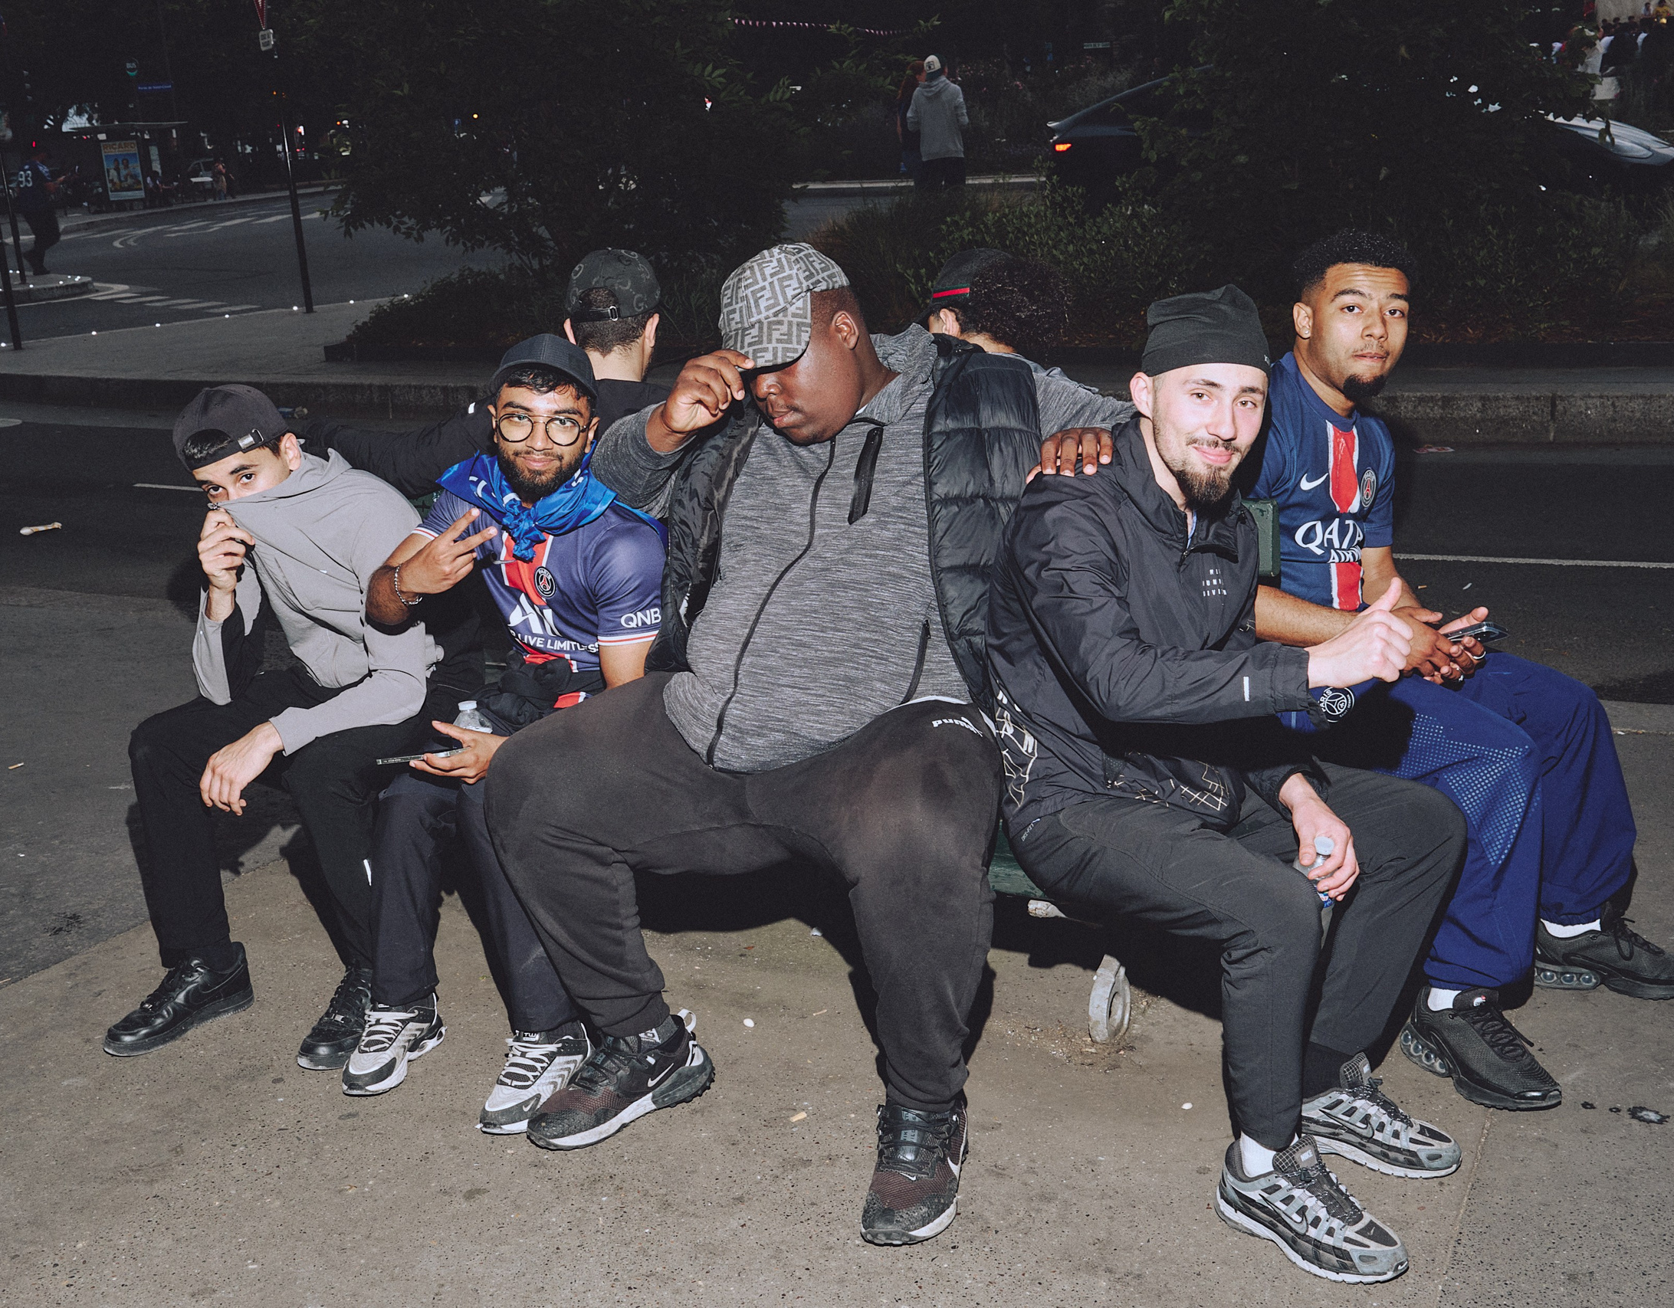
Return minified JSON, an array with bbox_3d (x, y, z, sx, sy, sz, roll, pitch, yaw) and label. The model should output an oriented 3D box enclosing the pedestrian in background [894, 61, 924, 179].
[{"bbox_3d":[0.753,-4.454,17.200,0.350,1.680,0.450,-14,19,-35],"label":"pedestrian in background"}]

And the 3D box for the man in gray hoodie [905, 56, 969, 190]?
[{"bbox_3d":[0.947,-4.563,17.544,0.570,1.770,0.400,-3,16,4],"label":"man in gray hoodie"}]

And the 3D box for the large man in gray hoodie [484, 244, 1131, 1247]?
[{"bbox_3d":[-0.027,0.051,2.982,0.870,1.370,0.850,3,16,20],"label":"large man in gray hoodie"}]

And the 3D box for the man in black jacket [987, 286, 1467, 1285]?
[{"bbox_3d":[0.600,0.126,2.816,0.780,1.320,0.560,10,22,42],"label":"man in black jacket"}]

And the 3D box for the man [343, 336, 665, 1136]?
[{"bbox_3d":[-0.527,0.076,3.251,0.560,1.230,0.760,4,17,24],"label":"man"}]

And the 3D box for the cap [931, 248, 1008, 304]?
[{"bbox_3d":[0.245,-0.687,3.526,0.180,0.150,0.260,-18,11,-40],"label":"cap"}]

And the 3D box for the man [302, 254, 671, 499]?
[{"bbox_3d":[-0.591,-0.201,4.108,0.950,1.310,0.800,1,16,14],"label":"man"}]

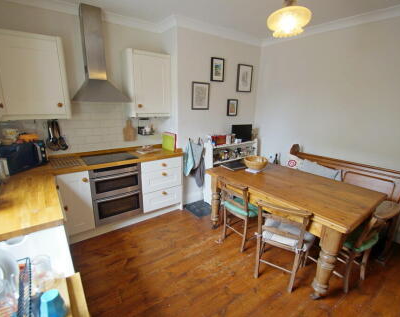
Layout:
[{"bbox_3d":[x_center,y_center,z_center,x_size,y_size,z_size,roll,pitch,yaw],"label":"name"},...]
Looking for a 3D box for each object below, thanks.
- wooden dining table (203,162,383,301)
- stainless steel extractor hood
[{"bbox_3d":[0.933,0.635,2.337,1.005,0.775,1.540,-10,18,-35],"label":"wooden dining table"},{"bbox_3d":[-1.213,-1.184,2.292,0.600,1.010,0.490,-10,18,-35],"label":"stainless steel extractor hood"}]

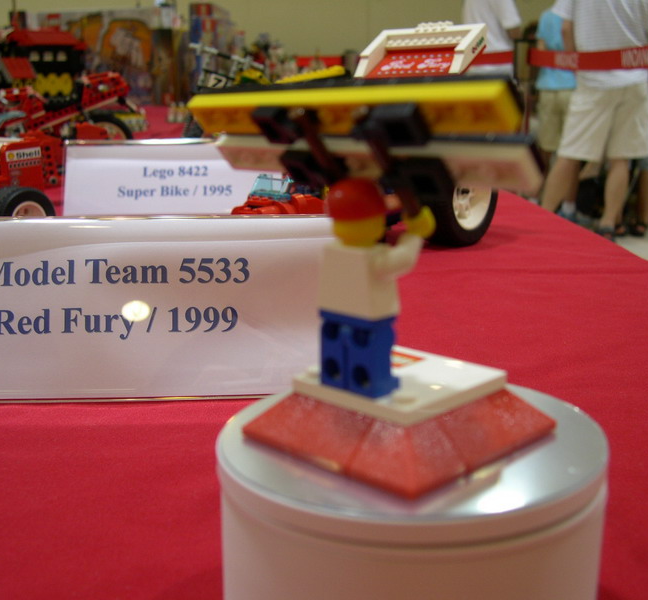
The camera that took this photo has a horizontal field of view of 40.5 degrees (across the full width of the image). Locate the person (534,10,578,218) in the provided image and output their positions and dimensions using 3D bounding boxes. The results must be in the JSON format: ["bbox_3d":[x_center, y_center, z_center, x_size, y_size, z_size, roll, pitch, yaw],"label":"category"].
[{"bbox_3d":[1.586,-1.395,5.930,0.500,1.680,0.320,6,14,33],"label":"person"}]

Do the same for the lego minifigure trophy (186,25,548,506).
[{"bbox_3d":[0.012,-0.009,0.185,0.050,0.076,0.082,-13,16,-43],"label":"lego minifigure trophy"}]

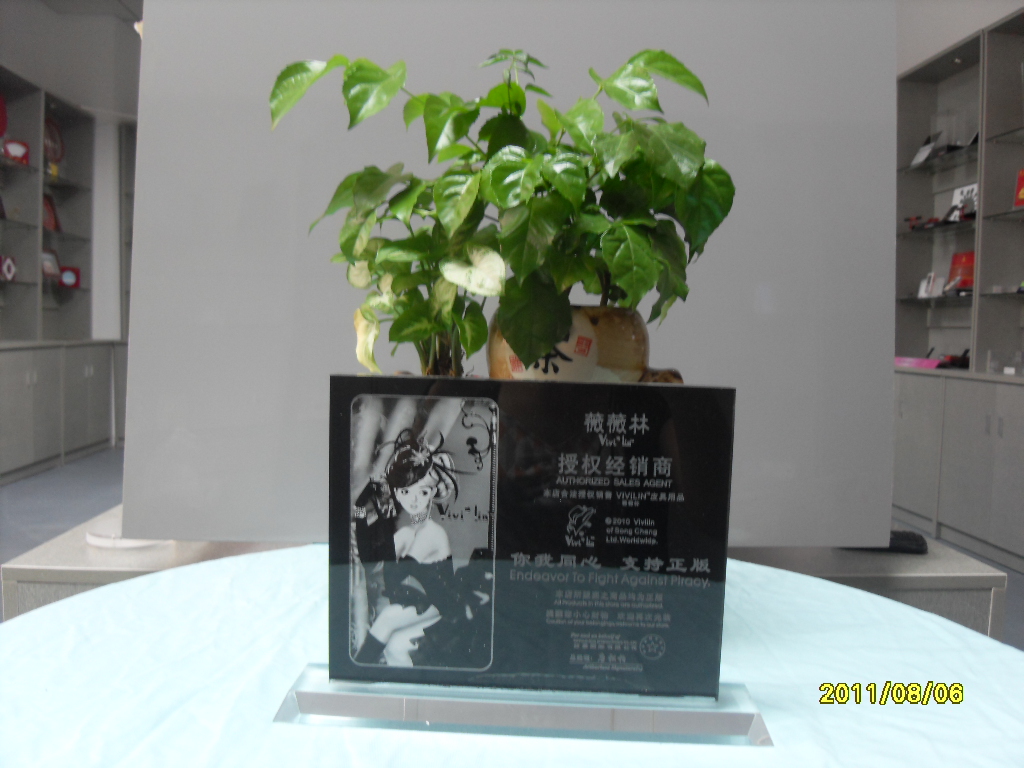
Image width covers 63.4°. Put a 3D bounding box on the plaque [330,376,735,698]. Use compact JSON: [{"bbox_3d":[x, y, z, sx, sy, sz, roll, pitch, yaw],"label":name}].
[{"bbox_3d":[0.009,0.093,0.507,0.240,0.190,0.013,2,6,2],"label":"plaque"}]

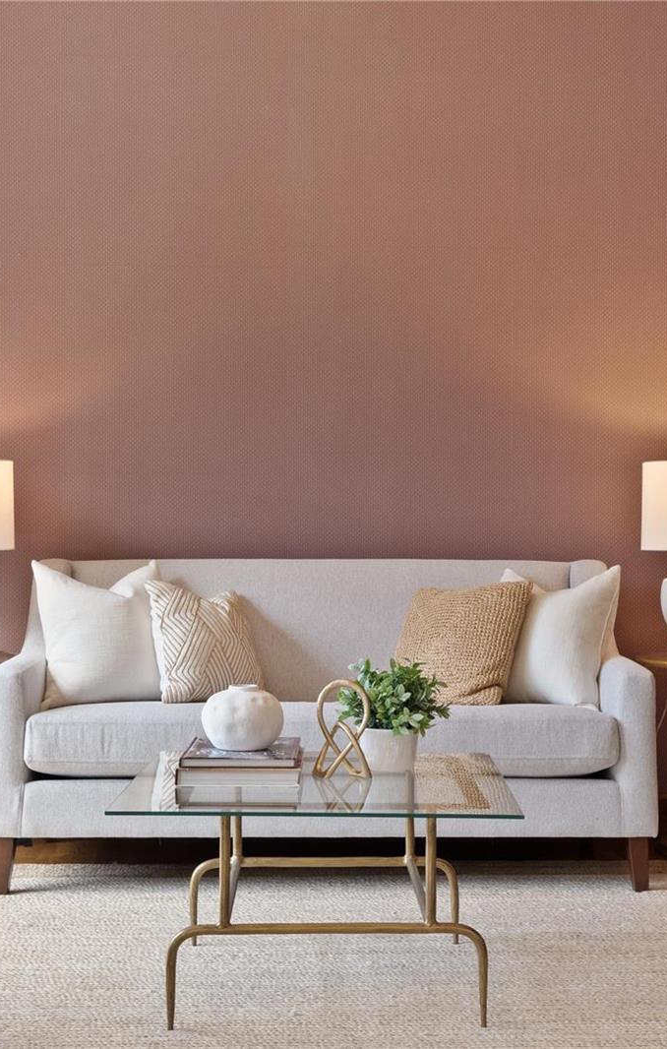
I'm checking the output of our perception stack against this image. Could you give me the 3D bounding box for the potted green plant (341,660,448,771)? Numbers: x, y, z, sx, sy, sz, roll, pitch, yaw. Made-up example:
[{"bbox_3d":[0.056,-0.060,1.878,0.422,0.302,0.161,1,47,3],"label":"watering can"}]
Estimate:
[{"bbox_3d":[0.143,0.450,3.744,0.260,0.261,0.255,0,0,-1],"label":"potted green plant"}]

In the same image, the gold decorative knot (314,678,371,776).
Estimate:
[{"bbox_3d":[0.020,0.467,3.635,0.132,0.227,0.075,0,0,0],"label":"gold decorative knot"}]

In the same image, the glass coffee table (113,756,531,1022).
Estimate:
[{"bbox_3d":[-0.023,0.810,3.575,0.838,0.460,0.838,0,0,1],"label":"glass coffee table"}]

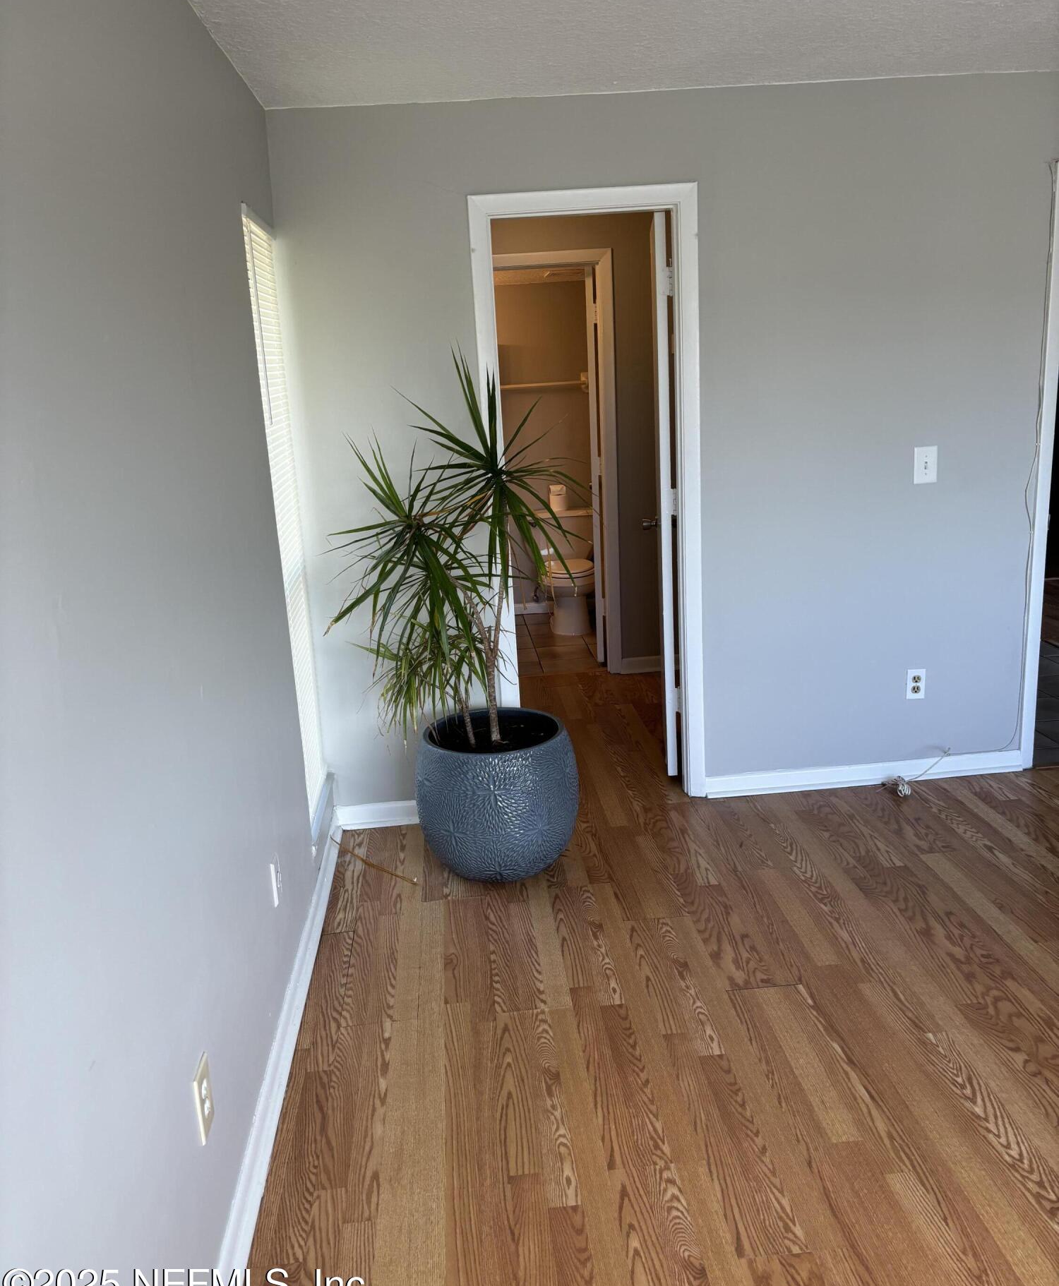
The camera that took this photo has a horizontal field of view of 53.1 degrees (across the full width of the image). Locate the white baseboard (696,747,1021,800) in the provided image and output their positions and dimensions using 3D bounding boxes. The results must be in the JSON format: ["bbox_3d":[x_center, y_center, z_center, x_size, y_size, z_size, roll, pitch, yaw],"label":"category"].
[{"bbox_3d":[1.271,0.491,4.008,1.222,0.082,0.020,-4,15,-4],"label":"white baseboard"}]

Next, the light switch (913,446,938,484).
[{"bbox_3d":[1.399,-0.625,3.735,0.081,0.125,0.014,-4,15,-4],"label":"light switch"}]

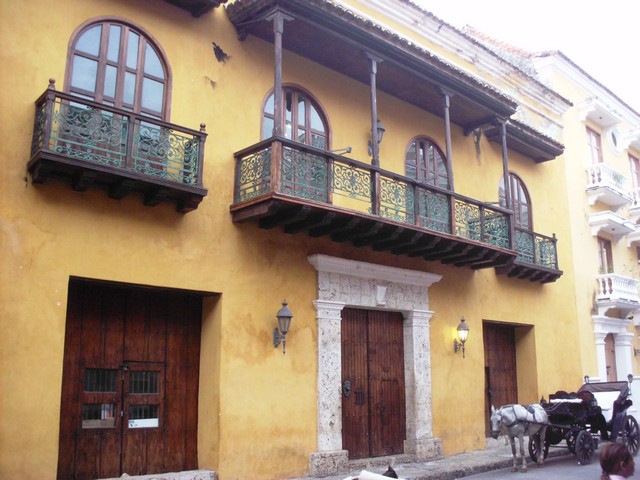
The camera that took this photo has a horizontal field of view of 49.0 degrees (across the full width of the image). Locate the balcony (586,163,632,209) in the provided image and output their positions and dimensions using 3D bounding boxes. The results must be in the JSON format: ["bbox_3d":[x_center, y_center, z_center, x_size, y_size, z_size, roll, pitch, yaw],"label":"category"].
[{"bbox_3d":[10.752,-1.869,26.113,0.788,1.229,2.648,-10,-15,41],"label":"balcony"}]

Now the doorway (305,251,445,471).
[{"bbox_3d":[1.292,2.668,15.263,4.223,4.233,0.551,11,-16,-44],"label":"doorway"}]

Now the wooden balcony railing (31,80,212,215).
[{"bbox_3d":[-3.141,-1.414,11.305,2.927,1.499,0.673,11,-16,-44],"label":"wooden balcony railing"}]

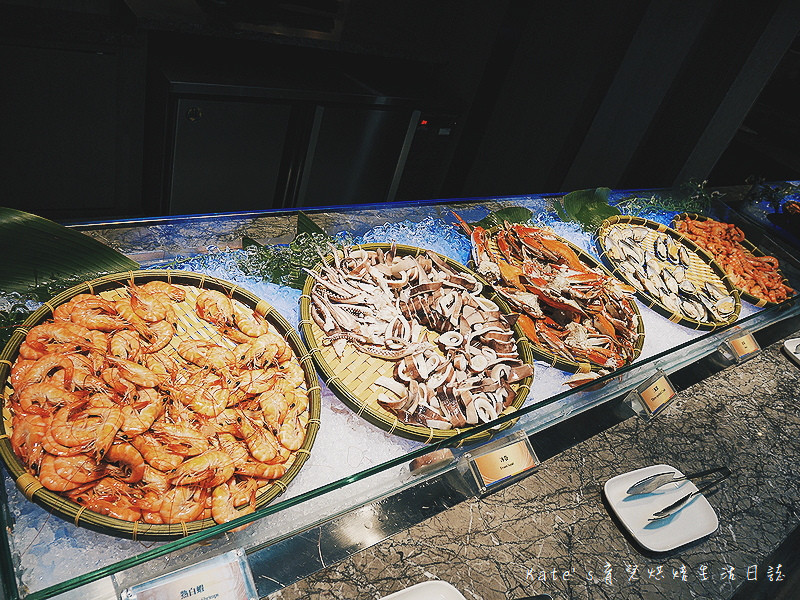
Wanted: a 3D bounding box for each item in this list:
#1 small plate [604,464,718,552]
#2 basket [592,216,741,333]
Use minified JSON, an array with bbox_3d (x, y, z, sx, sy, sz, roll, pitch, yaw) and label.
[{"bbox_3d":[0.422,0.339,0.905,0.202,0.020,0.134,-4,38,-32],"label":"small plate"},{"bbox_3d":[0.647,-0.071,1.346,0.380,0.030,0.380,-13,54,-35],"label":"basket"}]

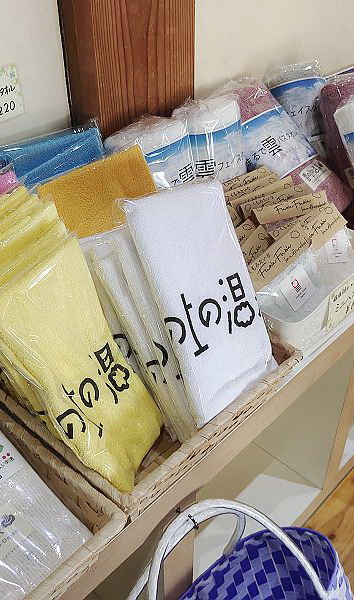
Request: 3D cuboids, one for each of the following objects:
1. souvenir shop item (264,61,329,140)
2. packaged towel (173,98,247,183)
[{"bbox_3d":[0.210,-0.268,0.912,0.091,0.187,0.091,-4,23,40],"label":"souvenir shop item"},{"bbox_3d":[0.068,-0.165,0.771,0.091,0.187,0.091,-11,19,19],"label":"packaged towel"}]

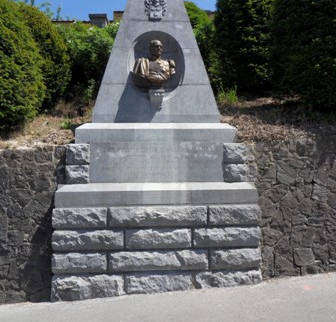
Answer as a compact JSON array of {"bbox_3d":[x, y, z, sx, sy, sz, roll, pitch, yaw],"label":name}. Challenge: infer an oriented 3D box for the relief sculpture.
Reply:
[{"bbox_3d":[-0.220,-1.320,4.700,0.630,1.020,0.370,0,-1,-5],"label":"relief sculpture"}]

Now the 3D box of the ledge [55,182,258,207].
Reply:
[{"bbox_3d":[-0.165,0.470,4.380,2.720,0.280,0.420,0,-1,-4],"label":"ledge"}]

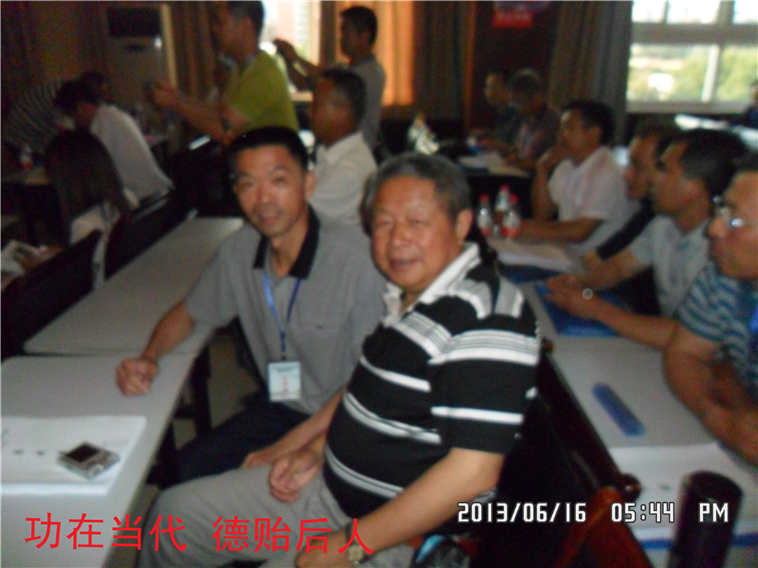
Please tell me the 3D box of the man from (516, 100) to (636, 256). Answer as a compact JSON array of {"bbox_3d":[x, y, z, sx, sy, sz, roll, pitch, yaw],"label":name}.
[{"bbox_3d":[0.900,-0.162,2.639,0.650,1.260,0.500,-3,23,-7],"label":"man"}]

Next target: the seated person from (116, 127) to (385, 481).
[{"bbox_3d":[-0.230,0.256,1.578,0.700,1.300,0.560,-21,30,-41],"label":"seated person"}]

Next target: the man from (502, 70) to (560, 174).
[{"bbox_3d":[0.860,-0.616,3.696,0.650,1.290,0.500,-2,23,-5],"label":"man"}]

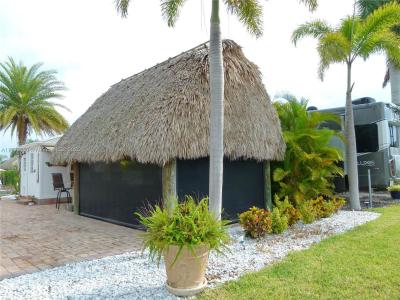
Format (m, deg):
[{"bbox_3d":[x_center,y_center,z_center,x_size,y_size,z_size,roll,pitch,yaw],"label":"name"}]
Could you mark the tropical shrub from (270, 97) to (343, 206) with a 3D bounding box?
[{"bbox_3d":[3.210,0.127,8.708,2.250,3.500,2.100,0,-3,0],"label":"tropical shrub"}]

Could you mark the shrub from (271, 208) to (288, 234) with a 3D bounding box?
[{"bbox_3d":[1.644,1.439,5.974,0.420,0.550,0.420,0,-3,0],"label":"shrub"}]

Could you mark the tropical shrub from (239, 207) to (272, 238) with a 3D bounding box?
[{"bbox_3d":[1.096,1.398,5.706,0.660,0.600,0.620,0,-3,0],"label":"tropical shrub"}]

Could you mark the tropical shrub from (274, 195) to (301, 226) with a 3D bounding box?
[{"bbox_3d":[2.053,1.412,6.777,0.620,0.700,0.580,0,-3,0],"label":"tropical shrub"}]

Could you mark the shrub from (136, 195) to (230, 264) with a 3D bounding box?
[{"bbox_3d":[-0.178,0.880,3.122,1.000,0.720,0.950,0,-3,0],"label":"shrub"}]

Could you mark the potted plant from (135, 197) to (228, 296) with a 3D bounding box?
[{"bbox_3d":[-0.178,1.025,3.114,1.000,1.030,0.950,0,-3,0],"label":"potted plant"}]

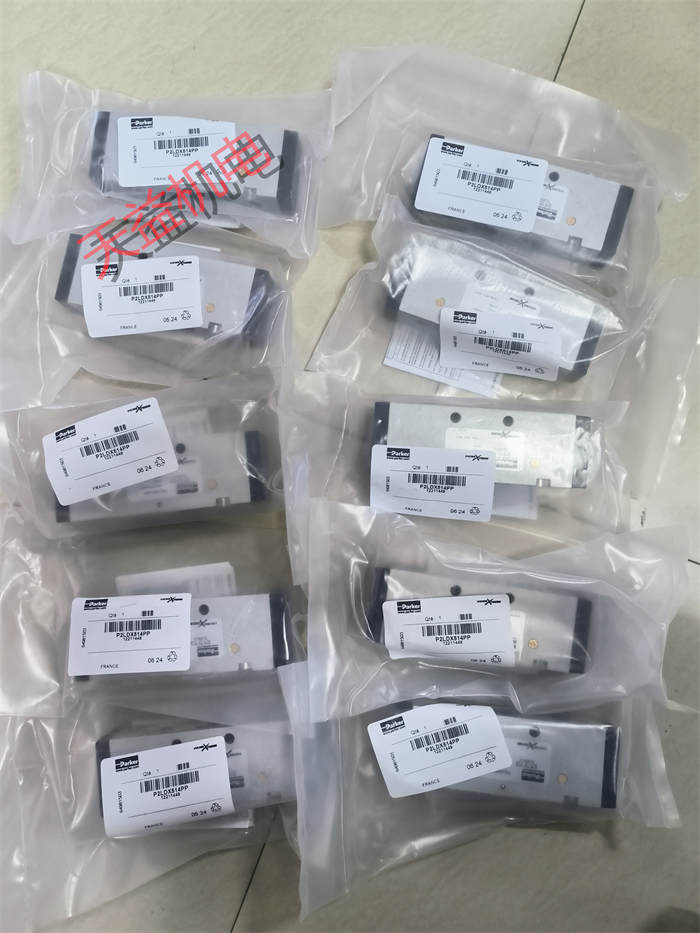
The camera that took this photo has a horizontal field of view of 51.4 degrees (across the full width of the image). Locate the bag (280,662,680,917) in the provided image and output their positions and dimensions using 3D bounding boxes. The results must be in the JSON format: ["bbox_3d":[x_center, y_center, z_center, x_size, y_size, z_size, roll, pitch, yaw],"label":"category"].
[{"bbox_3d":[0.089,0.217,0.495,0.254,0.043,0.161,-4,86,3],"label":"bag"}]

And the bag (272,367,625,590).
[{"bbox_3d":[0.071,0.013,0.511,0.237,0.042,0.142,2,86,3],"label":"bag"}]

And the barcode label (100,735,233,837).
[{"bbox_3d":[-0.122,0.214,0.489,0.083,0.004,0.050,-12,85,2],"label":"barcode label"}]

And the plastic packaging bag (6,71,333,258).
[{"bbox_3d":[-0.135,-0.227,0.537,0.239,0.046,0.143,6,84,2],"label":"plastic packaging bag"}]

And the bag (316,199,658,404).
[{"bbox_3d":[0.102,-0.114,0.517,0.232,0.043,0.129,11,87,4],"label":"bag"}]

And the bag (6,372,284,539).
[{"bbox_3d":[-0.153,-0.007,0.523,0.196,0.042,0.101,-5,86,2],"label":"bag"}]

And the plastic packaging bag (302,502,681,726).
[{"bbox_3d":[0.099,0.107,0.501,0.257,0.045,0.145,3,86,3],"label":"plastic packaging bag"}]

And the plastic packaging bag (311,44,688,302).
[{"bbox_3d":[0.110,-0.220,0.524,0.262,0.043,0.153,11,87,4],"label":"plastic packaging bag"}]

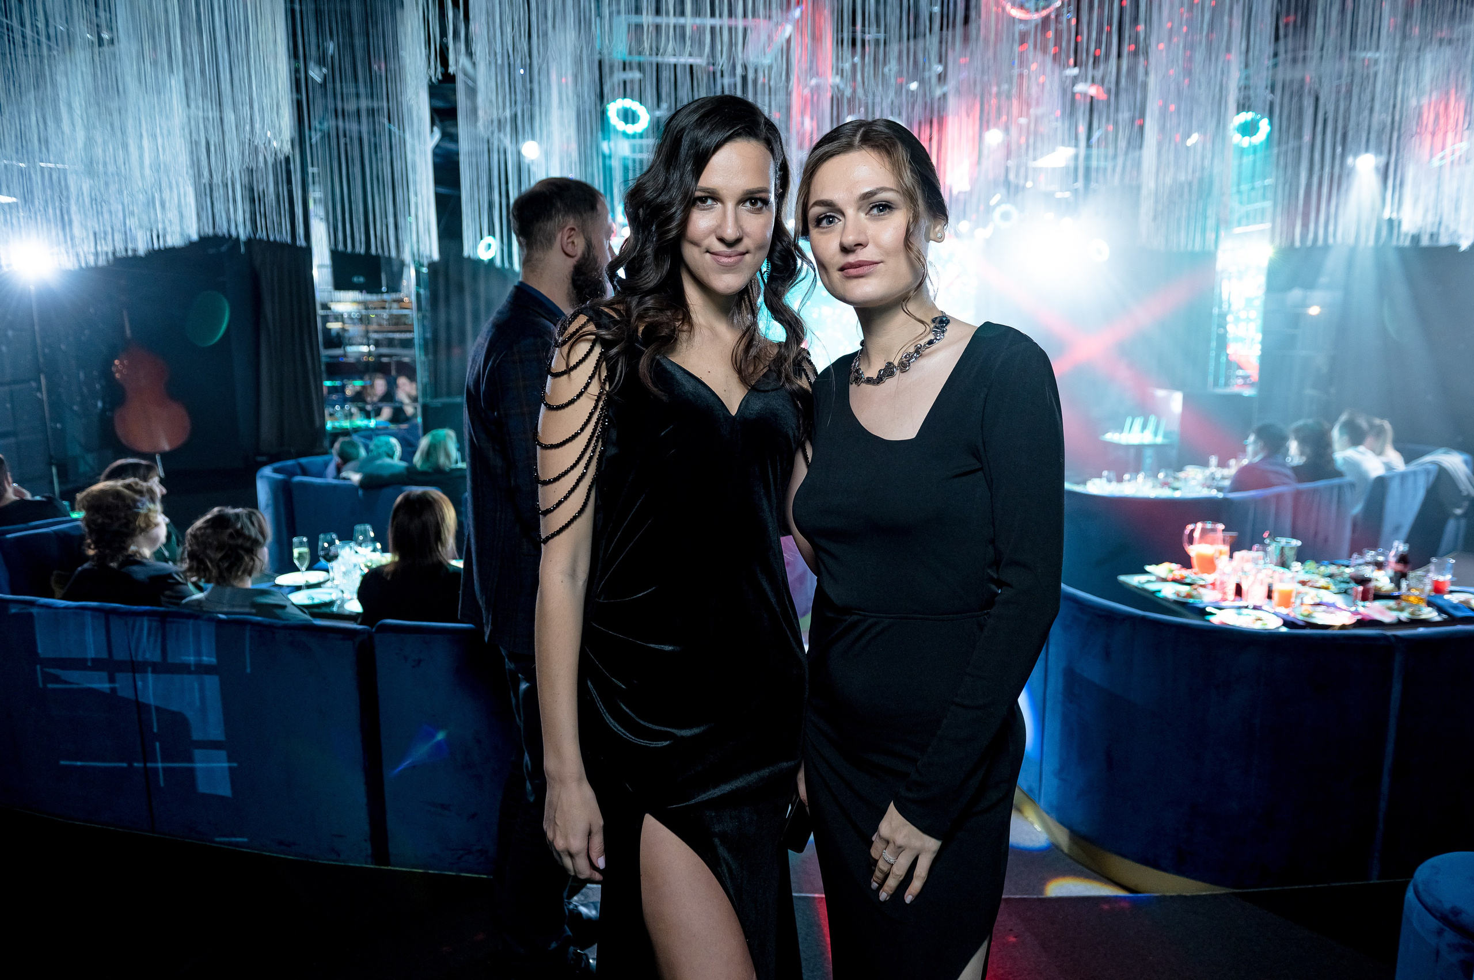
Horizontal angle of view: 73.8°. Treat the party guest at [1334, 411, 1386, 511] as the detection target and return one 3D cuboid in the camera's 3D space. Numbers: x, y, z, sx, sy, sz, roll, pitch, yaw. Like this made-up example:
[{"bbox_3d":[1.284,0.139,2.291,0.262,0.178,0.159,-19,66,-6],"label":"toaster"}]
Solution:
[{"bbox_3d":[3.681,0.127,6.151,0.520,1.220,0.750,-8,12,-40],"label":"party guest"}]

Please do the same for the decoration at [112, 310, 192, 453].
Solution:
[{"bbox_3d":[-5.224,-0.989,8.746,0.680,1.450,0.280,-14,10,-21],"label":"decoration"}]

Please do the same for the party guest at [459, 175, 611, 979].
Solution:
[{"bbox_3d":[-0.398,0.216,2.241,0.420,1.800,0.520,-4,10,-23],"label":"party guest"}]

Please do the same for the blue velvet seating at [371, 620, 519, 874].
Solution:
[{"bbox_3d":[-0.763,0.796,3.264,0.660,0.880,0.600,1,9,7],"label":"blue velvet seating"}]

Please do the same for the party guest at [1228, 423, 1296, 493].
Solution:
[{"bbox_3d":[2.882,0.205,5.706,0.520,1.200,0.750,-8,11,-38],"label":"party guest"}]

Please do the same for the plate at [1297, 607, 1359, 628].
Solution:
[{"bbox_3d":[1.963,0.428,3.261,0.210,0.030,0.210,0,9,0],"label":"plate"}]

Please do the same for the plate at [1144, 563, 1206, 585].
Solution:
[{"bbox_3d":[1.718,0.332,3.851,0.230,0.040,0.230,0,9,0],"label":"plate"}]

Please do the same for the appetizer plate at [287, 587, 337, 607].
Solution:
[{"bbox_3d":[-1.561,0.400,3.632,0.205,0.030,0.205,0,9,0],"label":"appetizer plate"}]

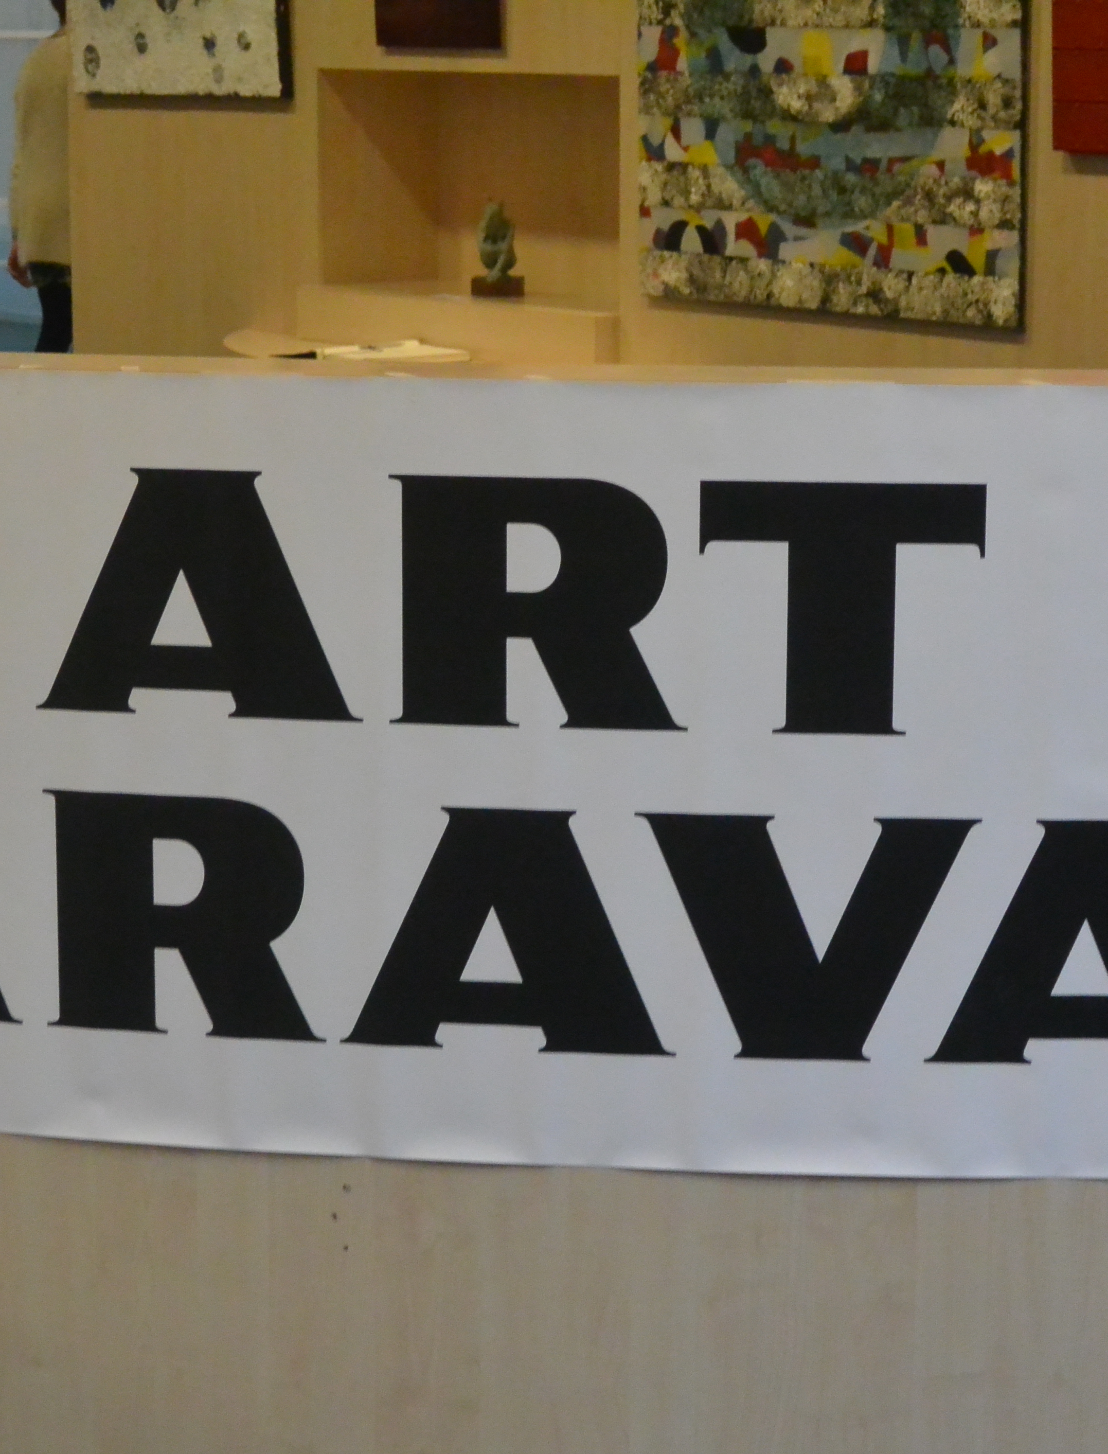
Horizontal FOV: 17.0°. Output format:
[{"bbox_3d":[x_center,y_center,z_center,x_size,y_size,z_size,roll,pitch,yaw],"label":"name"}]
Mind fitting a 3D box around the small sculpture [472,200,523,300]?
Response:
[{"bbox_3d":[-0.112,-0.945,7.300,0.104,0.186,0.085,0,11,2],"label":"small sculpture"}]

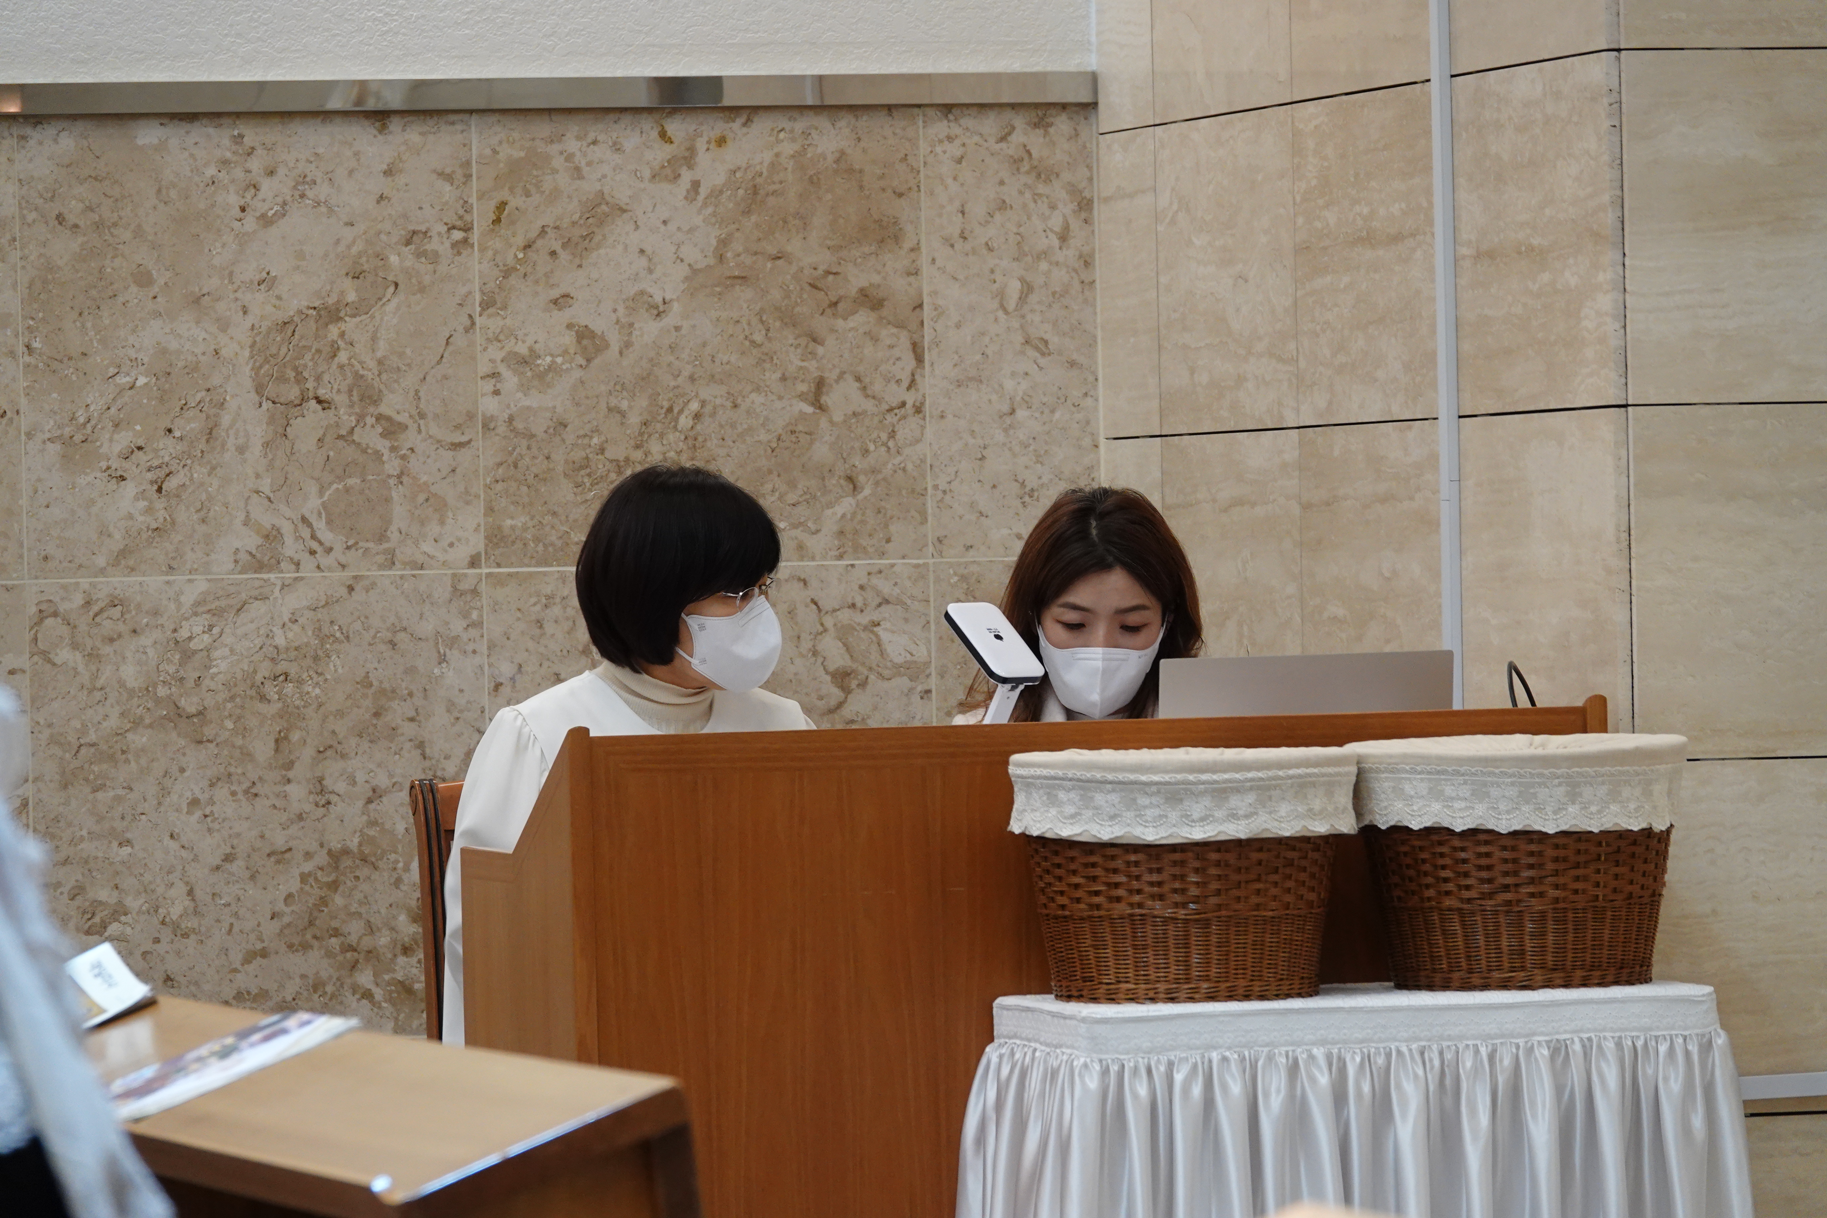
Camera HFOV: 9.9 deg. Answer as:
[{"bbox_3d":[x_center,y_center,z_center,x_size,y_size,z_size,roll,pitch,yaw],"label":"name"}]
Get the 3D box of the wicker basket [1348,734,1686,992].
[{"bbox_3d":[0.627,0.261,10.870,0.350,0.256,0.350,-1,0,-15],"label":"wicker basket"}]

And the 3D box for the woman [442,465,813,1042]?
[{"bbox_3d":[-0.190,0.455,11.470,0.520,1.240,0.680,-1,0,-28],"label":"woman"}]

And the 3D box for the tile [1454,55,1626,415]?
[{"bbox_3d":[0.717,-0.429,12.167,0.022,0.398,0.598,-1,0,-15],"label":"tile"}]

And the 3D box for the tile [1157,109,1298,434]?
[{"bbox_3d":[0.404,-0.424,13.278,0.020,0.400,0.603,-1,0,-15],"label":"tile"}]

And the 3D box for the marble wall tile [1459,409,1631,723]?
[{"bbox_3d":[0.726,-0.027,12.168,0.022,0.398,0.598,-1,0,-15],"label":"marble wall tile"}]

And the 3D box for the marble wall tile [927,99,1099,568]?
[{"bbox_3d":[0.129,-0.364,13.800,0.237,0.597,0.020,-1,0,-15],"label":"marble wall tile"}]

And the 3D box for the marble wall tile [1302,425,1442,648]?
[{"bbox_3d":[0.571,-0.025,12.746,0.022,0.398,0.590,-1,0,-15],"label":"marble wall tile"}]

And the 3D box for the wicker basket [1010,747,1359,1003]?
[{"bbox_3d":[0.282,0.276,10.950,0.360,0.255,0.355,-1,0,-18],"label":"wicker basket"}]

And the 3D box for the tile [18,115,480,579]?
[{"bbox_3d":[-0.856,-0.341,13.536,0.599,0.597,0.020,-1,0,-15],"label":"tile"}]

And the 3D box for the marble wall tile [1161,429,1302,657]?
[{"bbox_3d":[0.412,-0.024,13.280,0.020,0.400,0.603,-1,0,-15],"label":"marble wall tile"}]

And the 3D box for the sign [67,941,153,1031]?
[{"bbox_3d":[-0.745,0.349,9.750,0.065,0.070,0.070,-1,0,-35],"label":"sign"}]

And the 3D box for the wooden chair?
[{"bbox_3d":[-0.270,0.670,11.710,0.460,0.950,0.530,-1,0,-15],"label":"wooden chair"}]

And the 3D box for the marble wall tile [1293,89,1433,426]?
[{"bbox_3d":[0.562,-0.428,12.744,0.022,0.398,0.590,-1,0,-15],"label":"marble wall tile"}]

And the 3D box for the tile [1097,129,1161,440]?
[{"bbox_3d":[0.292,-0.423,13.694,0.020,0.400,0.258,-1,0,-15],"label":"tile"}]

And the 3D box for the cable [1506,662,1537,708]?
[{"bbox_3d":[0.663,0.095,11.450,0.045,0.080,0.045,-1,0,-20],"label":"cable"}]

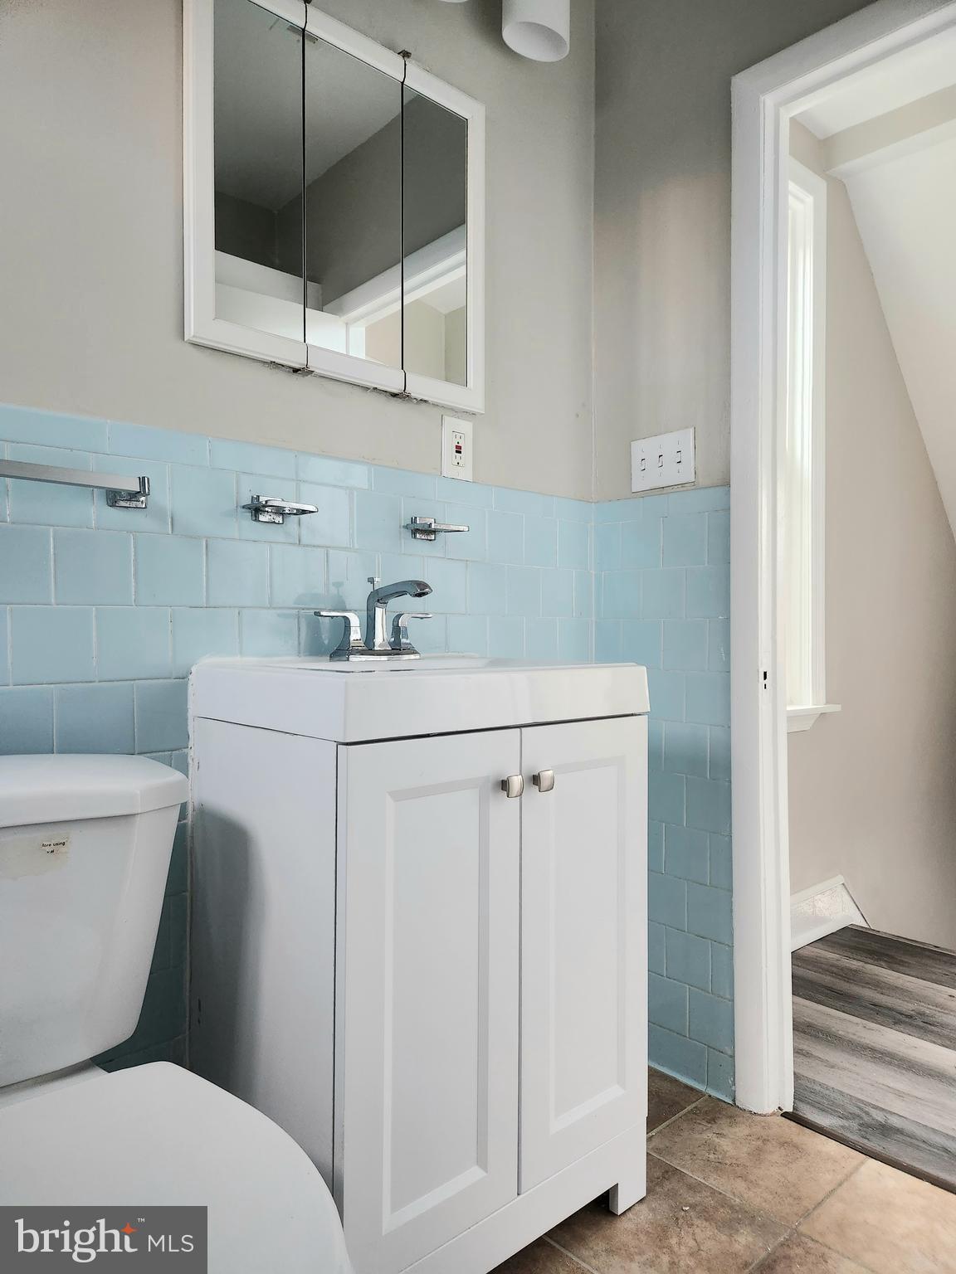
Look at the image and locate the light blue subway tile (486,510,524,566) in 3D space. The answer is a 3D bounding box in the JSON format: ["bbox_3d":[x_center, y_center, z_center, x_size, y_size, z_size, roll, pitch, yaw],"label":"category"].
[{"bbox_3d":[0.056,-0.209,1.788,0.108,0.108,0.010,0,0,-43],"label":"light blue subway tile"}]

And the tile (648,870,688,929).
[{"bbox_3d":[0.410,0.574,1.844,0.010,0.110,0.108,0,0,-43],"label":"tile"}]

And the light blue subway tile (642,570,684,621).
[{"bbox_3d":[0.401,-0.093,1.813,0.010,0.108,0.108,0,-1,-43],"label":"light blue subway tile"}]

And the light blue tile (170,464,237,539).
[{"bbox_3d":[-0.429,-0.209,1.329,0.108,0.108,0.010,0,0,-43],"label":"light blue tile"}]

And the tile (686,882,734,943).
[{"bbox_3d":[0.477,0.564,1.740,0.010,0.108,0.102,0,-1,-43],"label":"tile"}]

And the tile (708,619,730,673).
[{"bbox_3d":[0.493,0.018,1.717,0.010,0.104,0.053,0,-1,-43],"label":"tile"}]

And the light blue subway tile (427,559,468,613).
[{"bbox_3d":[-0.063,-0.099,1.653,0.102,0.105,0.010,0,-1,-43],"label":"light blue subway tile"}]

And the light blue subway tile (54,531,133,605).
[{"bbox_3d":[-0.545,-0.098,1.203,0.106,0.104,0.010,0,-1,-43],"label":"light blue subway tile"}]

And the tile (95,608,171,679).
[{"bbox_3d":[-0.505,0.011,1.242,0.108,0.108,0.009,0,0,-43],"label":"tile"}]

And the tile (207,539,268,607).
[{"bbox_3d":[-0.385,-0.099,1.351,0.108,0.108,0.009,0,0,-43],"label":"tile"}]

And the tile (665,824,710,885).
[{"bbox_3d":[0.441,0.454,1.779,0.010,0.108,0.108,0,-1,-43],"label":"tile"}]

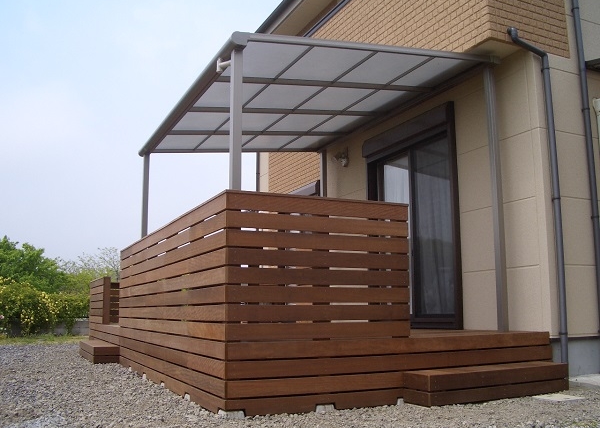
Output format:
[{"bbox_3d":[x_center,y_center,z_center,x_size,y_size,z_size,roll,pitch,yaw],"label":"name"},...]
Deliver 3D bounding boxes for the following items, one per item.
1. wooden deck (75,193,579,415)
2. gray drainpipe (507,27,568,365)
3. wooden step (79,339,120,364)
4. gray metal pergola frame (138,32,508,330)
[{"bbox_3d":[-0.868,1.167,7.700,3.145,1.458,7.857,4,-10,-25],"label":"wooden deck"},{"bbox_3d":[2.000,-0.110,5.100,0.458,2.988,0.090,4,-10,-25],"label":"gray drainpipe"},{"bbox_3d":[-2.750,1.885,8.280,0.304,0.217,1.639,4,-10,-25],"label":"wooden step"},{"bbox_3d":[-0.080,-0.048,6.654,2.693,2.543,3.760,4,-10,-25],"label":"gray metal pergola frame"}]

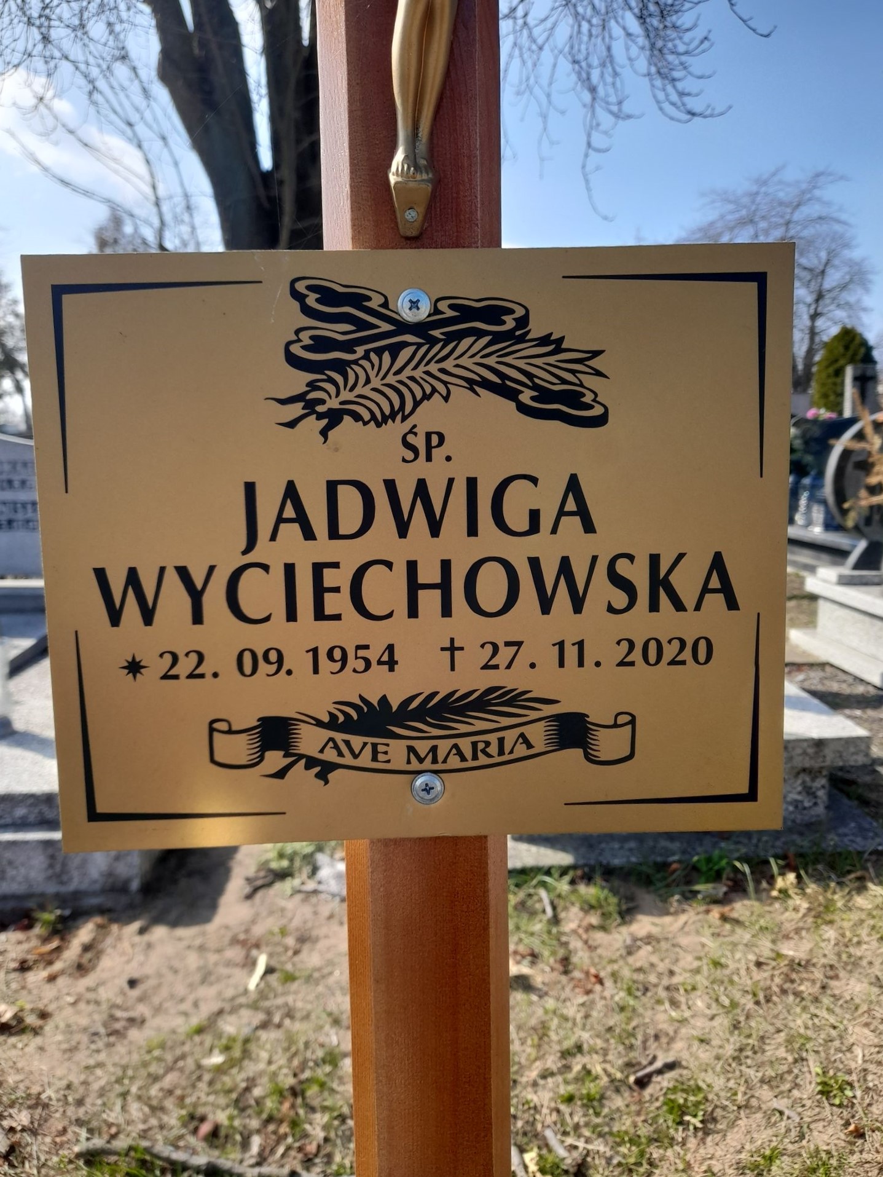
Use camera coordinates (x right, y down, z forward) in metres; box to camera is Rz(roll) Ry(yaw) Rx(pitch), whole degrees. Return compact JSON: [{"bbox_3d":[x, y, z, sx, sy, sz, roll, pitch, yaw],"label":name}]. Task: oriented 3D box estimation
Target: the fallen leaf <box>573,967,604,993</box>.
[{"bbox_3d":[0.338,0.901,1.956,0.065,0.027,0.065,-1,6,0],"label":"fallen leaf"}]

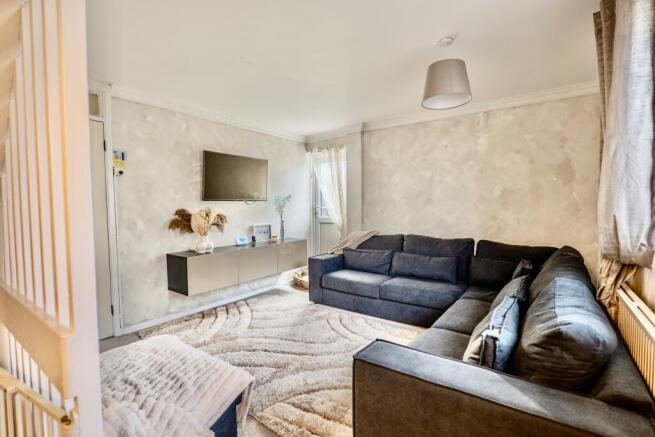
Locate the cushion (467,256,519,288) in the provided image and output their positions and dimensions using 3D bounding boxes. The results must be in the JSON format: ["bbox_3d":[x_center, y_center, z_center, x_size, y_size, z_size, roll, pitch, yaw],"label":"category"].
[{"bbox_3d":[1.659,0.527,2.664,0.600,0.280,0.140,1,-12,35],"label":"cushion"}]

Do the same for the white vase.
[{"bbox_3d":[-1.309,0.269,3.111,0.165,0.200,0.175,1,3,35],"label":"white vase"}]

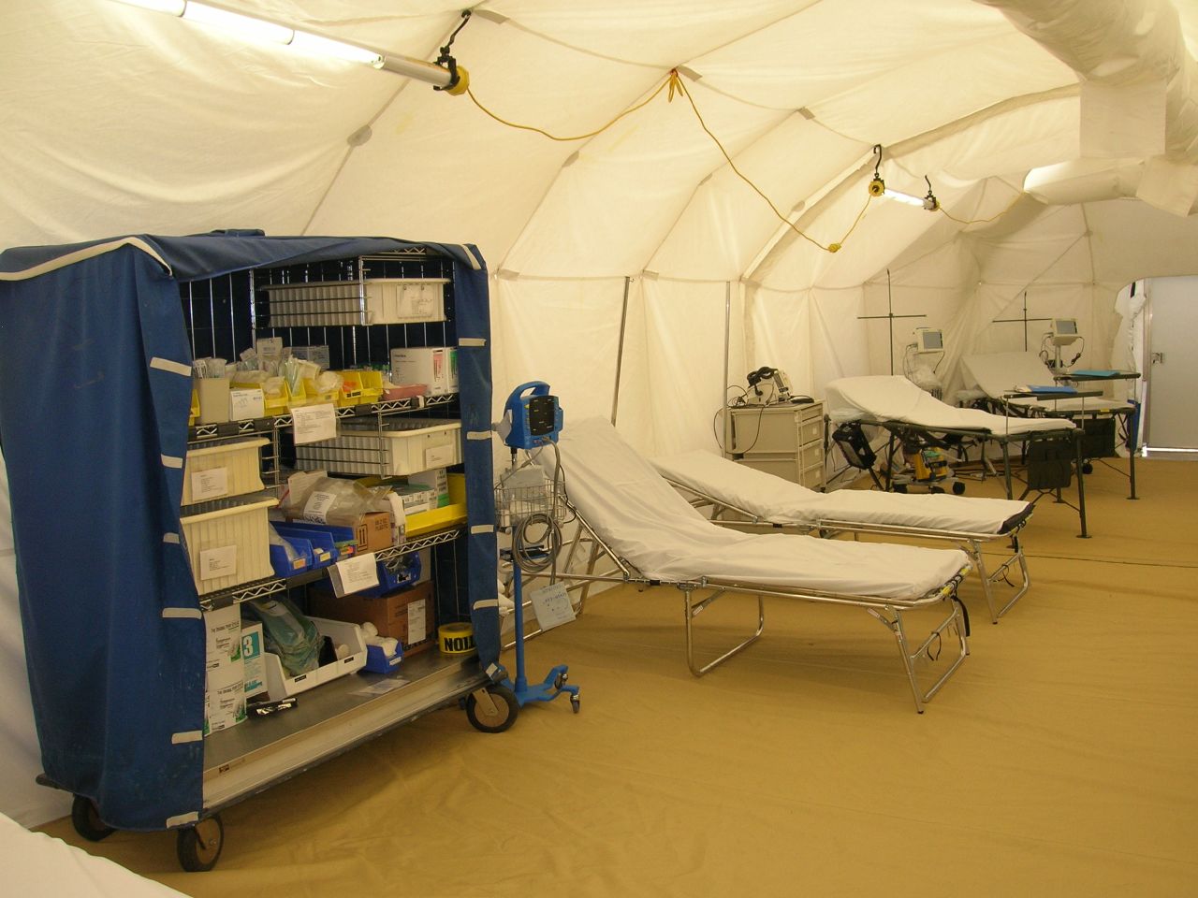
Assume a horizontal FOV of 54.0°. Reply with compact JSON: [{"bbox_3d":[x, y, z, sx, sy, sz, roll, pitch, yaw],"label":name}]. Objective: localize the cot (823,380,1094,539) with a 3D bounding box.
[{"bbox_3d":[2.504,0.010,8.496,0.694,1.051,2.015,-4,6,-24],"label":"cot"}]

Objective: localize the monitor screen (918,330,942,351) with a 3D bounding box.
[{"bbox_3d":[2.924,-0.956,10.434,0.240,0.210,0.120,-3,0,-10],"label":"monitor screen"}]

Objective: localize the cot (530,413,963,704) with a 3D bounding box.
[{"bbox_3d":[0.547,0.410,5.200,2.007,1.029,0.869,2,7,29],"label":"cot"}]

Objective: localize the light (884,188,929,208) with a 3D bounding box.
[{"bbox_3d":[1.925,-1.568,7.350,0.050,0.050,1.120,2,7,29],"label":"light"}]

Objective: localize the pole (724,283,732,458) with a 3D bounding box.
[{"bbox_3d":[0.776,-0.155,7.243,0.030,1.731,0.030,4,7,29],"label":"pole"}]

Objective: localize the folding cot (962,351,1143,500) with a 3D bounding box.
[{"bbox_3d":[3.820,-0.255,10.242,0.694,1.153,2.015,-2,6,-6],"label":"folding cot"}]

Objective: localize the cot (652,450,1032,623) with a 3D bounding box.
[{"bbox_3d":[1.278,0.396,6.474,2.022,0.759,0.869,2,7,30],"label":"cot"}]

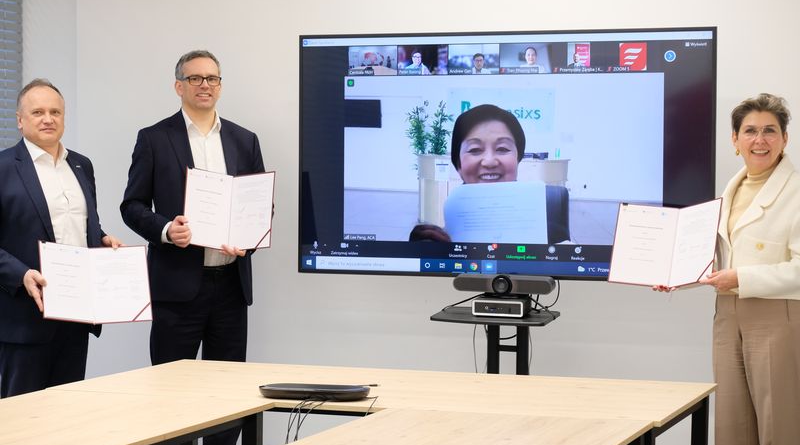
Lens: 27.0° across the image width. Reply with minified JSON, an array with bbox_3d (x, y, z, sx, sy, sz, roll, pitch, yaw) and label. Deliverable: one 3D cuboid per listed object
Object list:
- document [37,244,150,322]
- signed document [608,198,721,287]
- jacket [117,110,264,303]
[{"bbox_3d":[-1.175,0.234,6.380,0.425,0.310,0.057,3,-22,-27],"label":"document"},{"bbox_3d":[0.981,0.079,6.070,0.412,0.310,0.080,-2,-22,35],"label":"signed document"},{"bbox_3d":[-0.848,-0.061,6.780,0.550,0.770,0.370,0,1,-19],"label":"jacket"}]

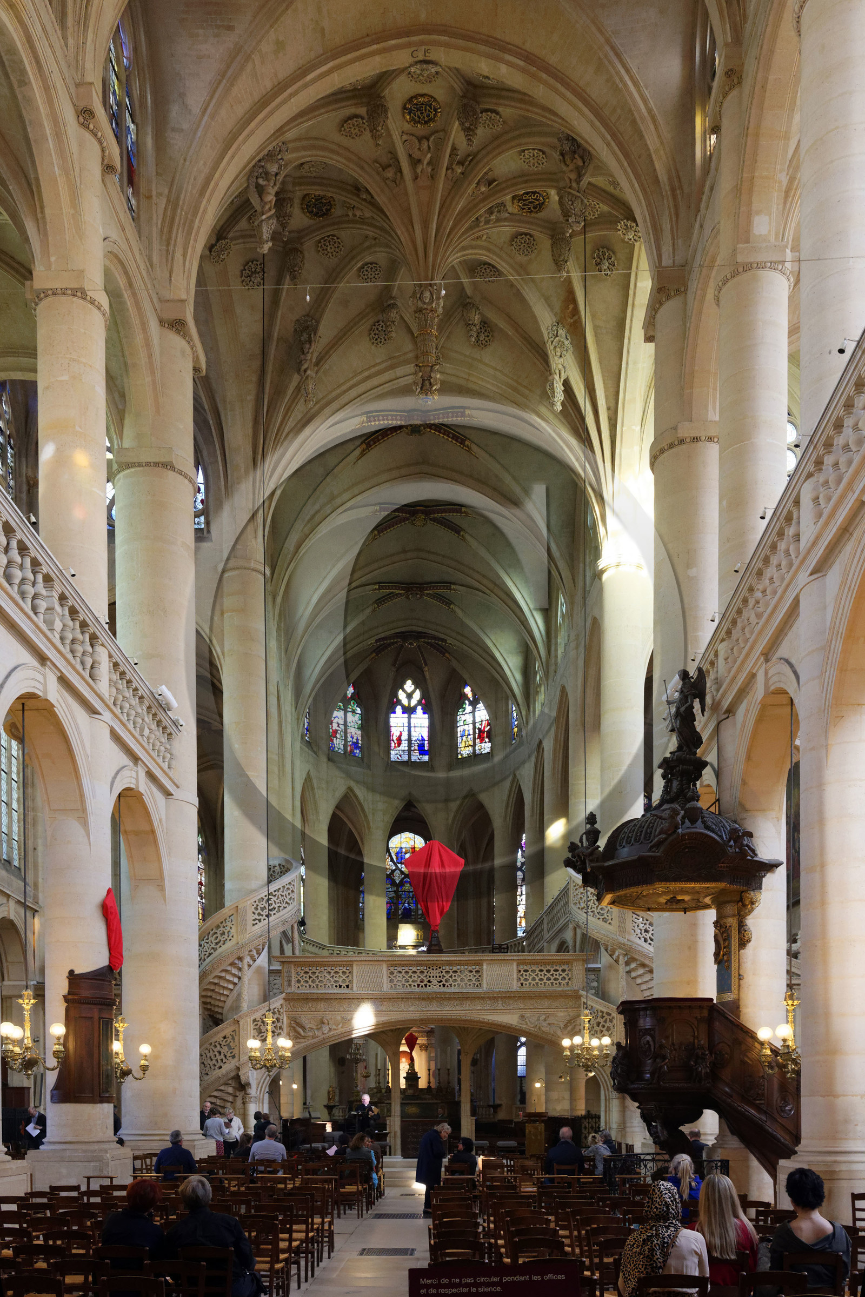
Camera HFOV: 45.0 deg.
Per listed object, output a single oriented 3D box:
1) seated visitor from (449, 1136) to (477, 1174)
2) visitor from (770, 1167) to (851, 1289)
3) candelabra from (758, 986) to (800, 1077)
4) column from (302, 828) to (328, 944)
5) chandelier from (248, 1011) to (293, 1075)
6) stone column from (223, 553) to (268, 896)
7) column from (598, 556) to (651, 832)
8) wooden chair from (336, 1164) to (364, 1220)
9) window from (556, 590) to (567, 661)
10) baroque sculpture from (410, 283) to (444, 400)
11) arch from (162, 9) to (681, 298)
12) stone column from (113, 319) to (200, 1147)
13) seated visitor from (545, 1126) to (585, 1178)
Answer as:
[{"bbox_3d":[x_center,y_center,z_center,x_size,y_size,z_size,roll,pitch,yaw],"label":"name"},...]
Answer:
[{"bbox_3d":[0.526,8.801,17.500,0.500,1.300,0.720,0,0,-9],"label":"seated visitor"},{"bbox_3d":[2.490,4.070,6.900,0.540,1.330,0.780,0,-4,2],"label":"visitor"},{"bbox_3d":[5.778,6.253,16.900,1.120,1.460,1.120,0,0,2],"label":"candelabra"},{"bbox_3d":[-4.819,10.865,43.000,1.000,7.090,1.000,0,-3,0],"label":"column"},{"bbox_3d":[-3.630,8.800,23.300,1.020,1.450,1.020,0,-4,2],"label":"chandelier"},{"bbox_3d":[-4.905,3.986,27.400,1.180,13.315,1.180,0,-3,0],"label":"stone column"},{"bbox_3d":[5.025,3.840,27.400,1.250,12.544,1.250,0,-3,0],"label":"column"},{"bbox_3d":[-1.359,9.063,17.400,0.410,0.890,0.430,0,0,2],"label":"wooden chair"},{"bbox_3d":[5.627,-0.861,45.500,0.300,3.600,2.300,0,0,-3],"label":"window"},{"bbox_3d":[-0.127,-7.006,23.800,0.750,2.678,0.750,0,-3,0],"label":"baroque sculpture"},{"bbox_3d":[-0.259,-11.514,24.300,12.000,6.700,1.400,0,0,2],"label":"arch"},{"bbox_3d":[-6.387,1.968,24.300,1.980,19.200,1.980,0,0,2],"label":"stone column"},{"bbox_3d":[2.202,8.717,17.400,0.580,1.360,0.750,0,0,2],"label":"seated visitor"}]

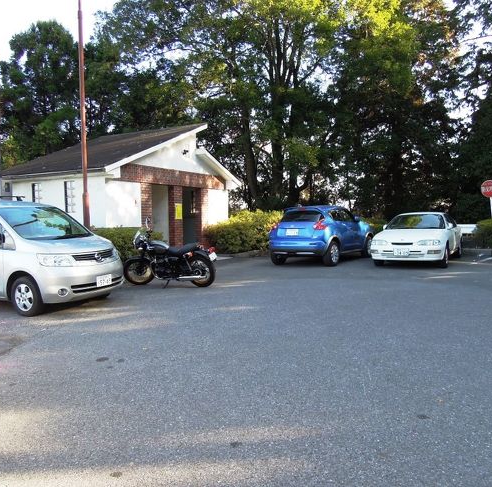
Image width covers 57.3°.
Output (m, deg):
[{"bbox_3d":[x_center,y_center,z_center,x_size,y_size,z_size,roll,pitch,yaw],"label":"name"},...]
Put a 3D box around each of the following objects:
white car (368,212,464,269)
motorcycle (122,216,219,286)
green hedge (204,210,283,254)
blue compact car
[{"bbox_3d":[4.753,-0.173,12.189,1.690,1.310,4.300,1,4,33],"label":"white car"},{"bbox_3d":[-1.566,0.234,9.293,2.150,1.300,0.850,0,4,17],"label":"motorcycle"},{"bbox_3d":[0.039,-0.386,15.468,3.000,1.500,1.400,0,4,13],"label":"green hedge"},{"bbox_3d":[2.295,-0.294,13.033,1.765,1.565,4.135,1,5,35],"label":"blue compact car"}]

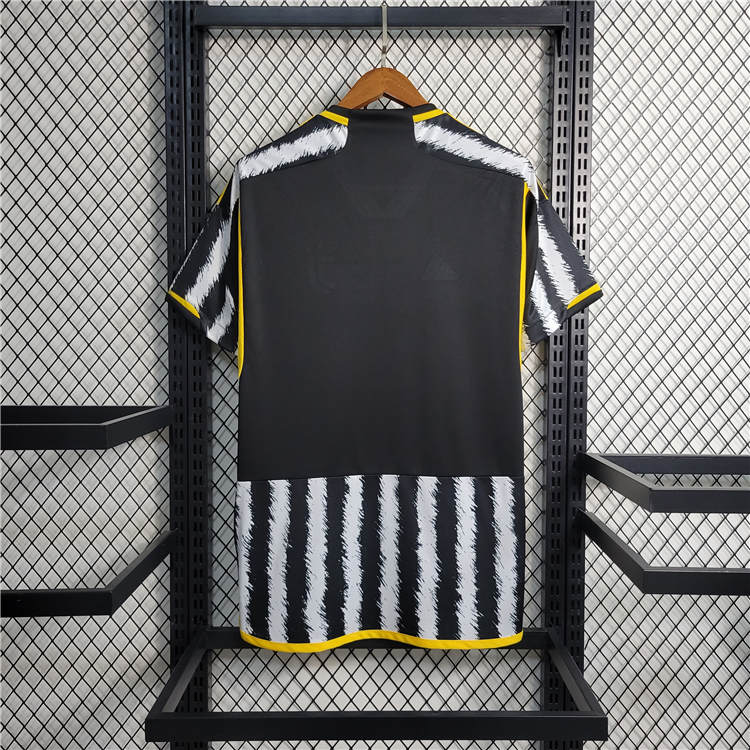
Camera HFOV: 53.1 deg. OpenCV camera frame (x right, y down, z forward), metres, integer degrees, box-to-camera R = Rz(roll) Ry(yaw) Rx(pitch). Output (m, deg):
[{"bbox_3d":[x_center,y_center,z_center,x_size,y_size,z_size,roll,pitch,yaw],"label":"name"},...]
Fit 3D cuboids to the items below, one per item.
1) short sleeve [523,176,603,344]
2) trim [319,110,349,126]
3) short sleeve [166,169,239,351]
[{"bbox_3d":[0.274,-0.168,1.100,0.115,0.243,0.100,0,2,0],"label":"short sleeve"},{"bbox_3d":[-0.060,-0.369,1.080,0.043,0.022,0.020,0,2,0],"label":"trim"},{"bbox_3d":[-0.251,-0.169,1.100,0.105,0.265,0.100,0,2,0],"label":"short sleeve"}]

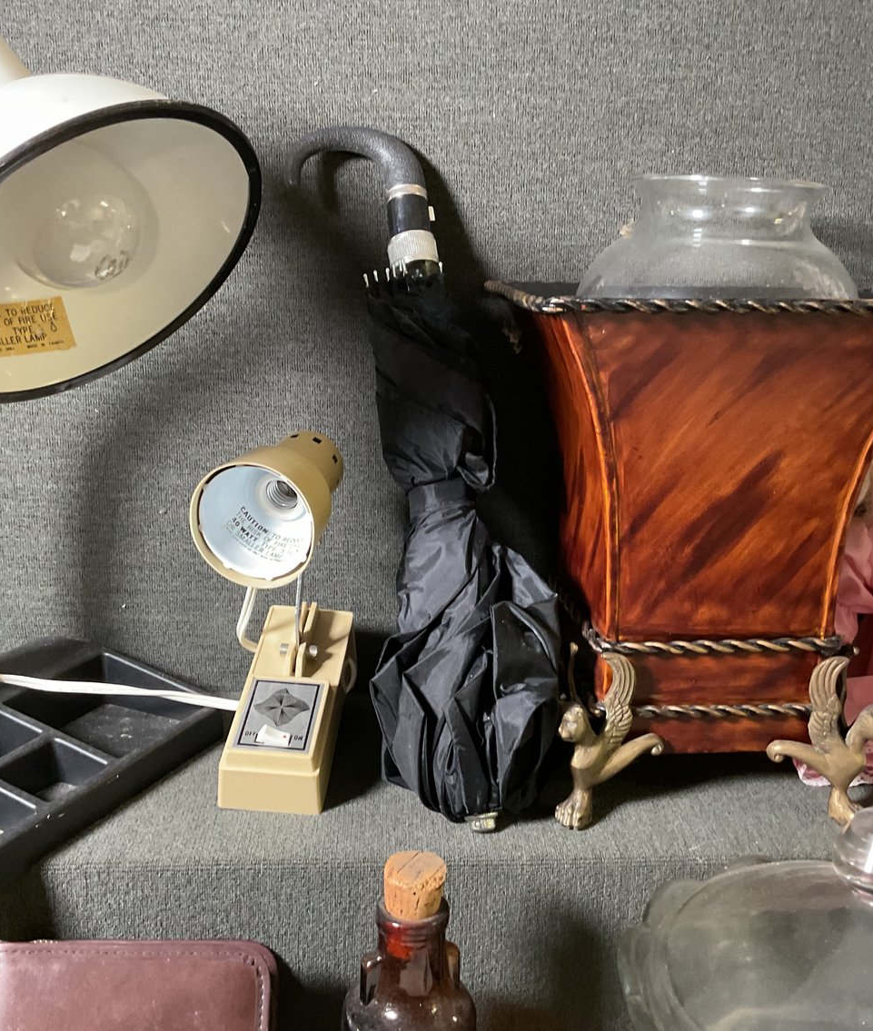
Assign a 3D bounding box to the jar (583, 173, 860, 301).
[{"bbox_3d":[0.139,-0.094,0.596,0.152,0.152,0.152,4,15,-1],"label":"jar"}]

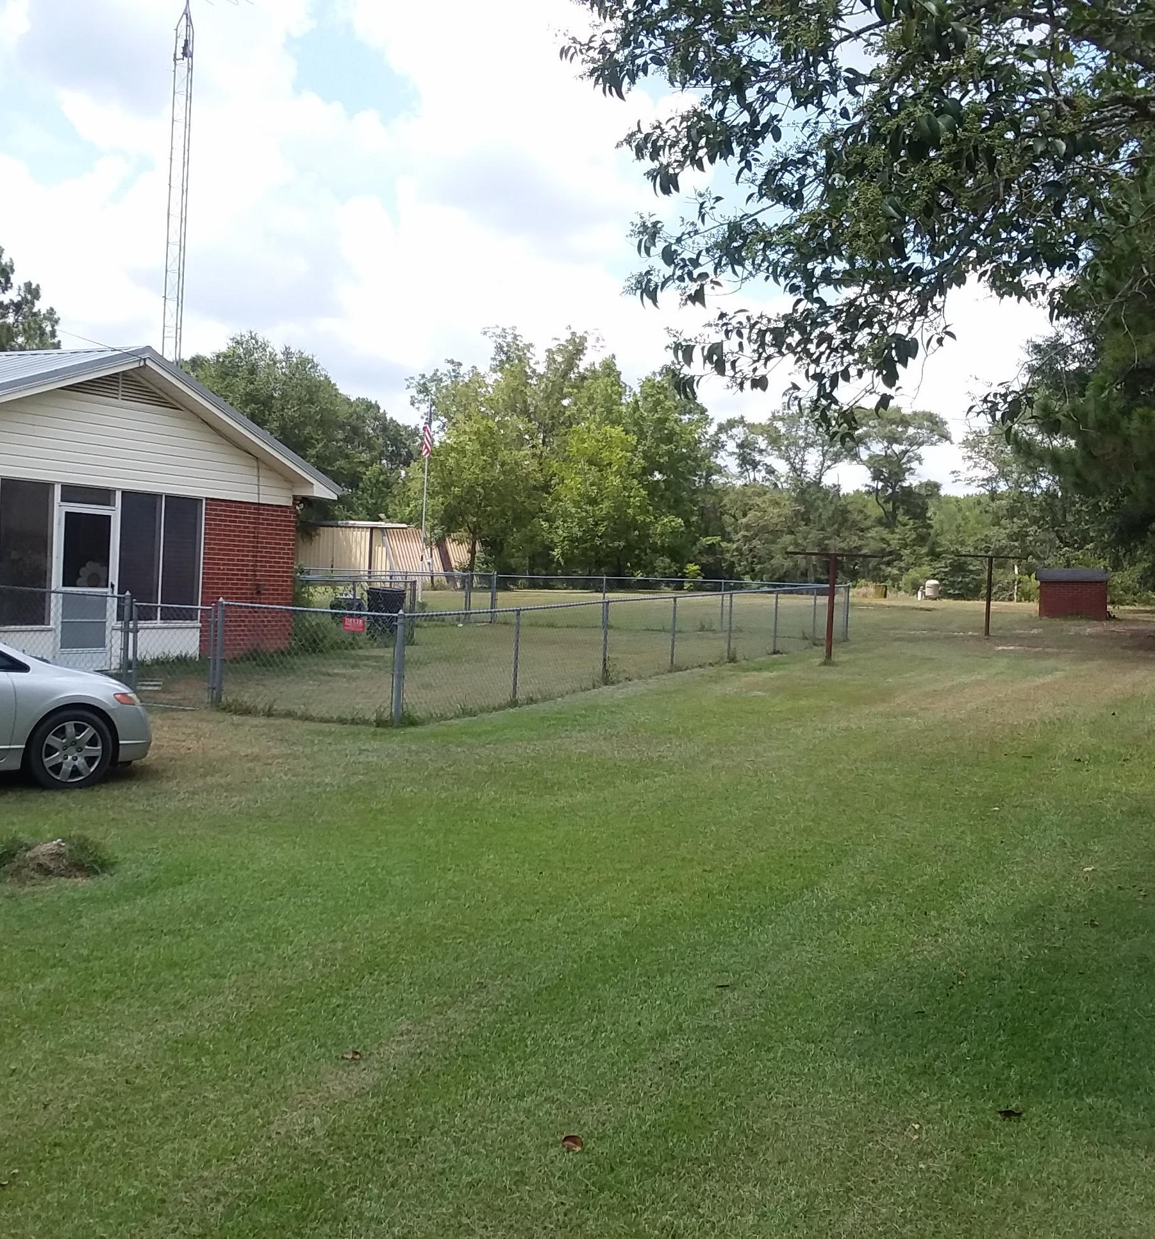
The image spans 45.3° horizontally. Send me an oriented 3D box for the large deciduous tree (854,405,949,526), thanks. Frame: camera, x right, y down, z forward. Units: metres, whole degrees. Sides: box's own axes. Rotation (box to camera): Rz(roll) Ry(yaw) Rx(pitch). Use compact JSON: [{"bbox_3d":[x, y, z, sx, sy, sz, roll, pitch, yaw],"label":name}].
[{"bbox_3d":[18.294,-6.544,78.000,5.500,10.700,5.500,3,2,12],"label":"large deciduous tree"}]

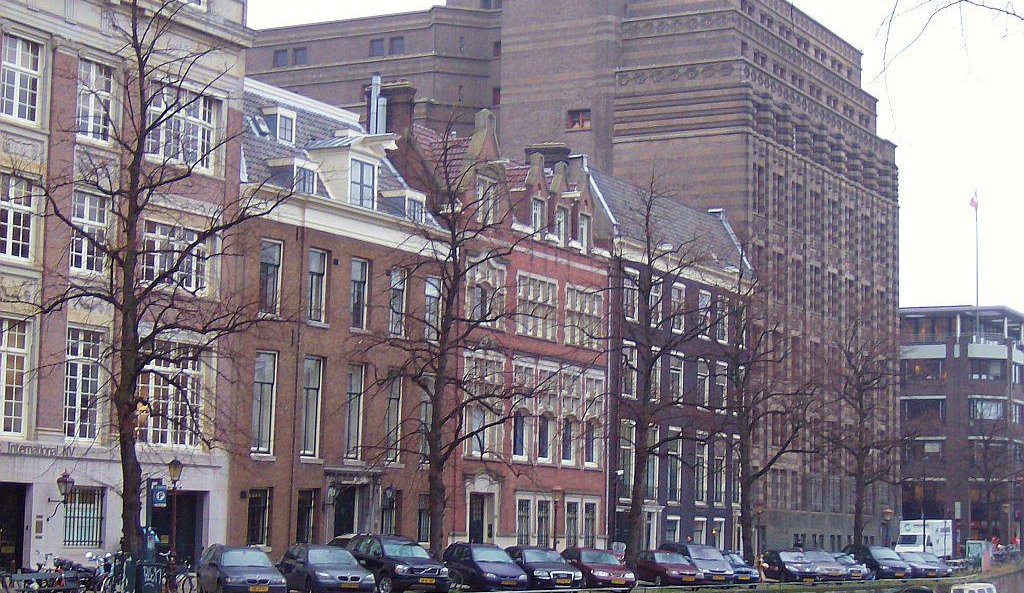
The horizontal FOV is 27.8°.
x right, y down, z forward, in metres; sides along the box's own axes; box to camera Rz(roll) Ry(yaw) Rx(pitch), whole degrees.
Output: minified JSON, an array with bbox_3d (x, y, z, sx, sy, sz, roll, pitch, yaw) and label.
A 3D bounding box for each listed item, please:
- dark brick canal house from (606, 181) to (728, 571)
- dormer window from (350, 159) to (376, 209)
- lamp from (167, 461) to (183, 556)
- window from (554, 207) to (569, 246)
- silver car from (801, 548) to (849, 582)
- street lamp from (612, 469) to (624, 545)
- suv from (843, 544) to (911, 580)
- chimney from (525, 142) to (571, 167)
[{"bbox_3d":[5.862,3.117,77.968,4.604,15.680,4.604,1,-7,0],"label":"dark brick canal house"},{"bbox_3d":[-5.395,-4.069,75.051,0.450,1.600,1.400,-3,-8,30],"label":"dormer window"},{"bbox_3d":[-8.906,6.118,54.444,0.420,3.710,0.420,-3,-8,30],"label":"lamp"},{"bbox_3d":[2.173,-3.284,97.211,0.500,1.780,1.350,-2,-7,27],"label":"window"},{"bbox_3d":[13.924,12.458,95.758,1.760,1.570,4.300,3,-7,-16],"label":"silver car"},{"bbox_3d":[4.975,10.570,96.882,0.500,4.900,0.450,-2,-7,27],"label":"street lamp"},{"bbox_3d":[18.467,13.537,104.675,1.800,1.660,4.500,3,-7,-17],"label":"suv"},{"bbox_3d":[1.601,-6.292,93.186,1.950,1.400,0.750,-3,-8,29],"label":"chimney"}]

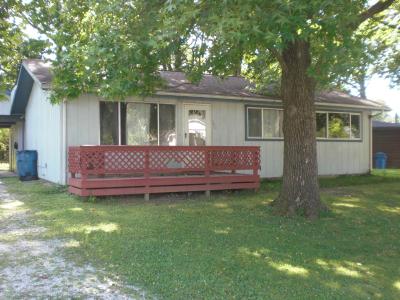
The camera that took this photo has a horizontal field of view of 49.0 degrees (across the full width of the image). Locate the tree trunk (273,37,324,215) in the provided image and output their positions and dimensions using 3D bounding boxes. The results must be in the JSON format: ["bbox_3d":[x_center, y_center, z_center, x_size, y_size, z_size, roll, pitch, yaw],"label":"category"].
[{"bbox_3d":[1.839,-0.434,8.200,0.900,3.296,0.850,0,-1,12],"label":"tree trunk"}]

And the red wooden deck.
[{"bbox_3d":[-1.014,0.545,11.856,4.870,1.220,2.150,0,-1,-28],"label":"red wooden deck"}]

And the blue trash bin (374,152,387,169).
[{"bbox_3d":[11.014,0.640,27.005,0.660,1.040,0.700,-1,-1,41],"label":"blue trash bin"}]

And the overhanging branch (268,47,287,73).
[{"bbox_3d":[1.438,-1.680,8.150,0.330,0.480,0.250,0,-1,12],"label":"overhanging branch"}]

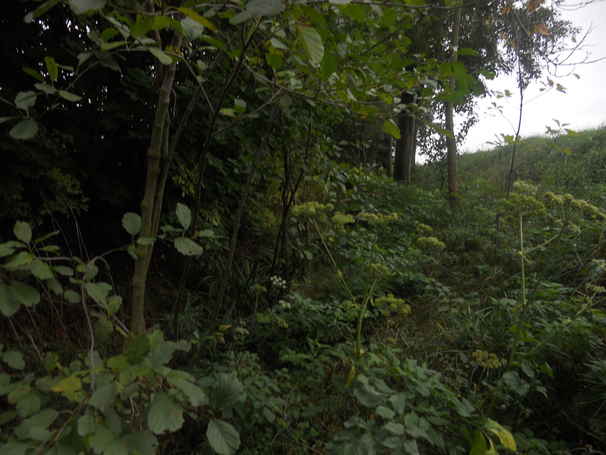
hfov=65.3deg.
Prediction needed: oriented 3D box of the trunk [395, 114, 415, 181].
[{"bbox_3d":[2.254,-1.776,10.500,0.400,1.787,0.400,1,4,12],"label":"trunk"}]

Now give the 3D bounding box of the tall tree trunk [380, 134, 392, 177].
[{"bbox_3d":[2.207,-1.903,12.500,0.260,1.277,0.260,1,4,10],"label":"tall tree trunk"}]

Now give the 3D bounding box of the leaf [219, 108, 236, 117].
[{"bbox_3d":[-0.319,-0.486,2.000,0.074,0.030,0.050,-1,4,-9],"label":"leaf"}]

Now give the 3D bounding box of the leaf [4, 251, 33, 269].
[{"bbox_3d":[-0.752,0.085,1.250,0.082,0.043,0.050,-2,5,-31],"label":"leaf"}]

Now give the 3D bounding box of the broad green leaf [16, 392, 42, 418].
[{"bbox_3d":[-0.607,0.395,1.050,0.056,0.052,0.040,-2,5,-31],"label":"broad green leaf"}]

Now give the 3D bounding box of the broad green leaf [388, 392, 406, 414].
[{"bbox_3d":[0.380,0.707,1.900,0.070,0.080,0.040,1,4,12],"label":"broad green leaf"}]

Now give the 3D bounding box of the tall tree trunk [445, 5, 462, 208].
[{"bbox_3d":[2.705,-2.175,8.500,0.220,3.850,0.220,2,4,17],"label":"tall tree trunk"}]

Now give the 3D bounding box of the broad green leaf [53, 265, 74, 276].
[{"bbox_3d":[-0.709,0.127,1.400,0.063,0.032,0.040,-2,4,-27],"label":"broad green leaf"}]

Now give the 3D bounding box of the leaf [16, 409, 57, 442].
[{"bbox_3d":[-0.535,0.398,0.950,0.086,0.061,0.050,-2,5,-30],"label":"leaf"}]

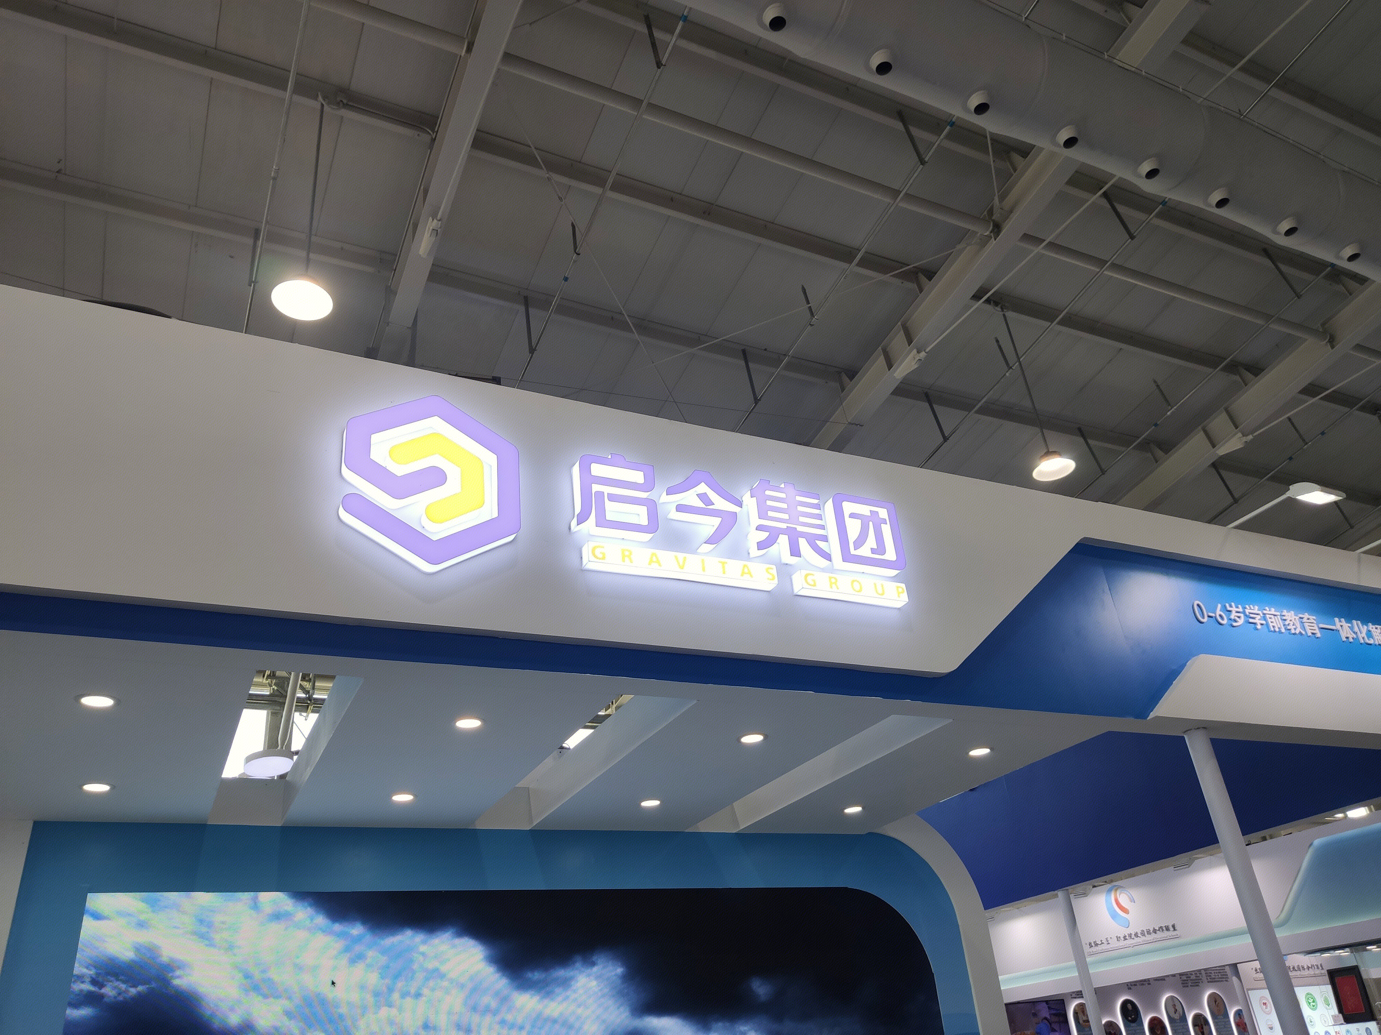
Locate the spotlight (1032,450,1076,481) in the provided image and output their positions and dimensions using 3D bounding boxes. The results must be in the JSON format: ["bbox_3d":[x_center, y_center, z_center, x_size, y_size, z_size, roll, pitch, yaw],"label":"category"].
[{"bbox_3d":[4.132,-0.646,11.859,0.475,0.239,0.475,9,-32,-25],"label":"spotlight"}]

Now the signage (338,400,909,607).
[{"bbox_3d":[-0.167,-0.012,4.676,2.696,0.808,0.080,9,-32,-25],"label":"signage"}]

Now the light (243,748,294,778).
[{"bbox_3d":[-2.767,1.618,6.813,0.301,0.048,0.301,3,-39,-28],"label":"light"}]

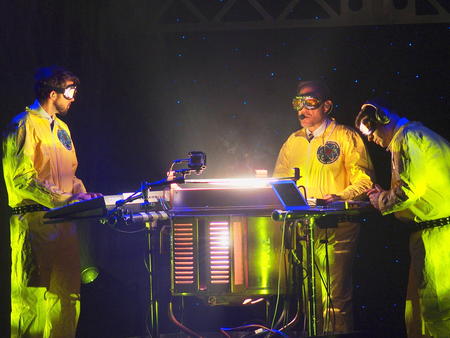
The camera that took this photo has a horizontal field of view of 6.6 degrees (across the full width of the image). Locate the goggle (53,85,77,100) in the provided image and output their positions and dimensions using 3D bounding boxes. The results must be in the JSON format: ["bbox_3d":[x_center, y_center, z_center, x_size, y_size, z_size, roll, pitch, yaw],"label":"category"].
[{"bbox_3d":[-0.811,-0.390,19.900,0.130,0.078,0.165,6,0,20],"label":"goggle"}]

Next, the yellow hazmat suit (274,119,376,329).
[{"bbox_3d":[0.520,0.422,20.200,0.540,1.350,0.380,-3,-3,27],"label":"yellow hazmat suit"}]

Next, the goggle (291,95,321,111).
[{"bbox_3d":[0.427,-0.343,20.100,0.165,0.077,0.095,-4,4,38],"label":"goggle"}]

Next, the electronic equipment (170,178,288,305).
[{"bbox_3d":[0.023,0.368,19.800,0.600,0.640,0.480,-1,-3,0],"label":"electronic equipment"}]

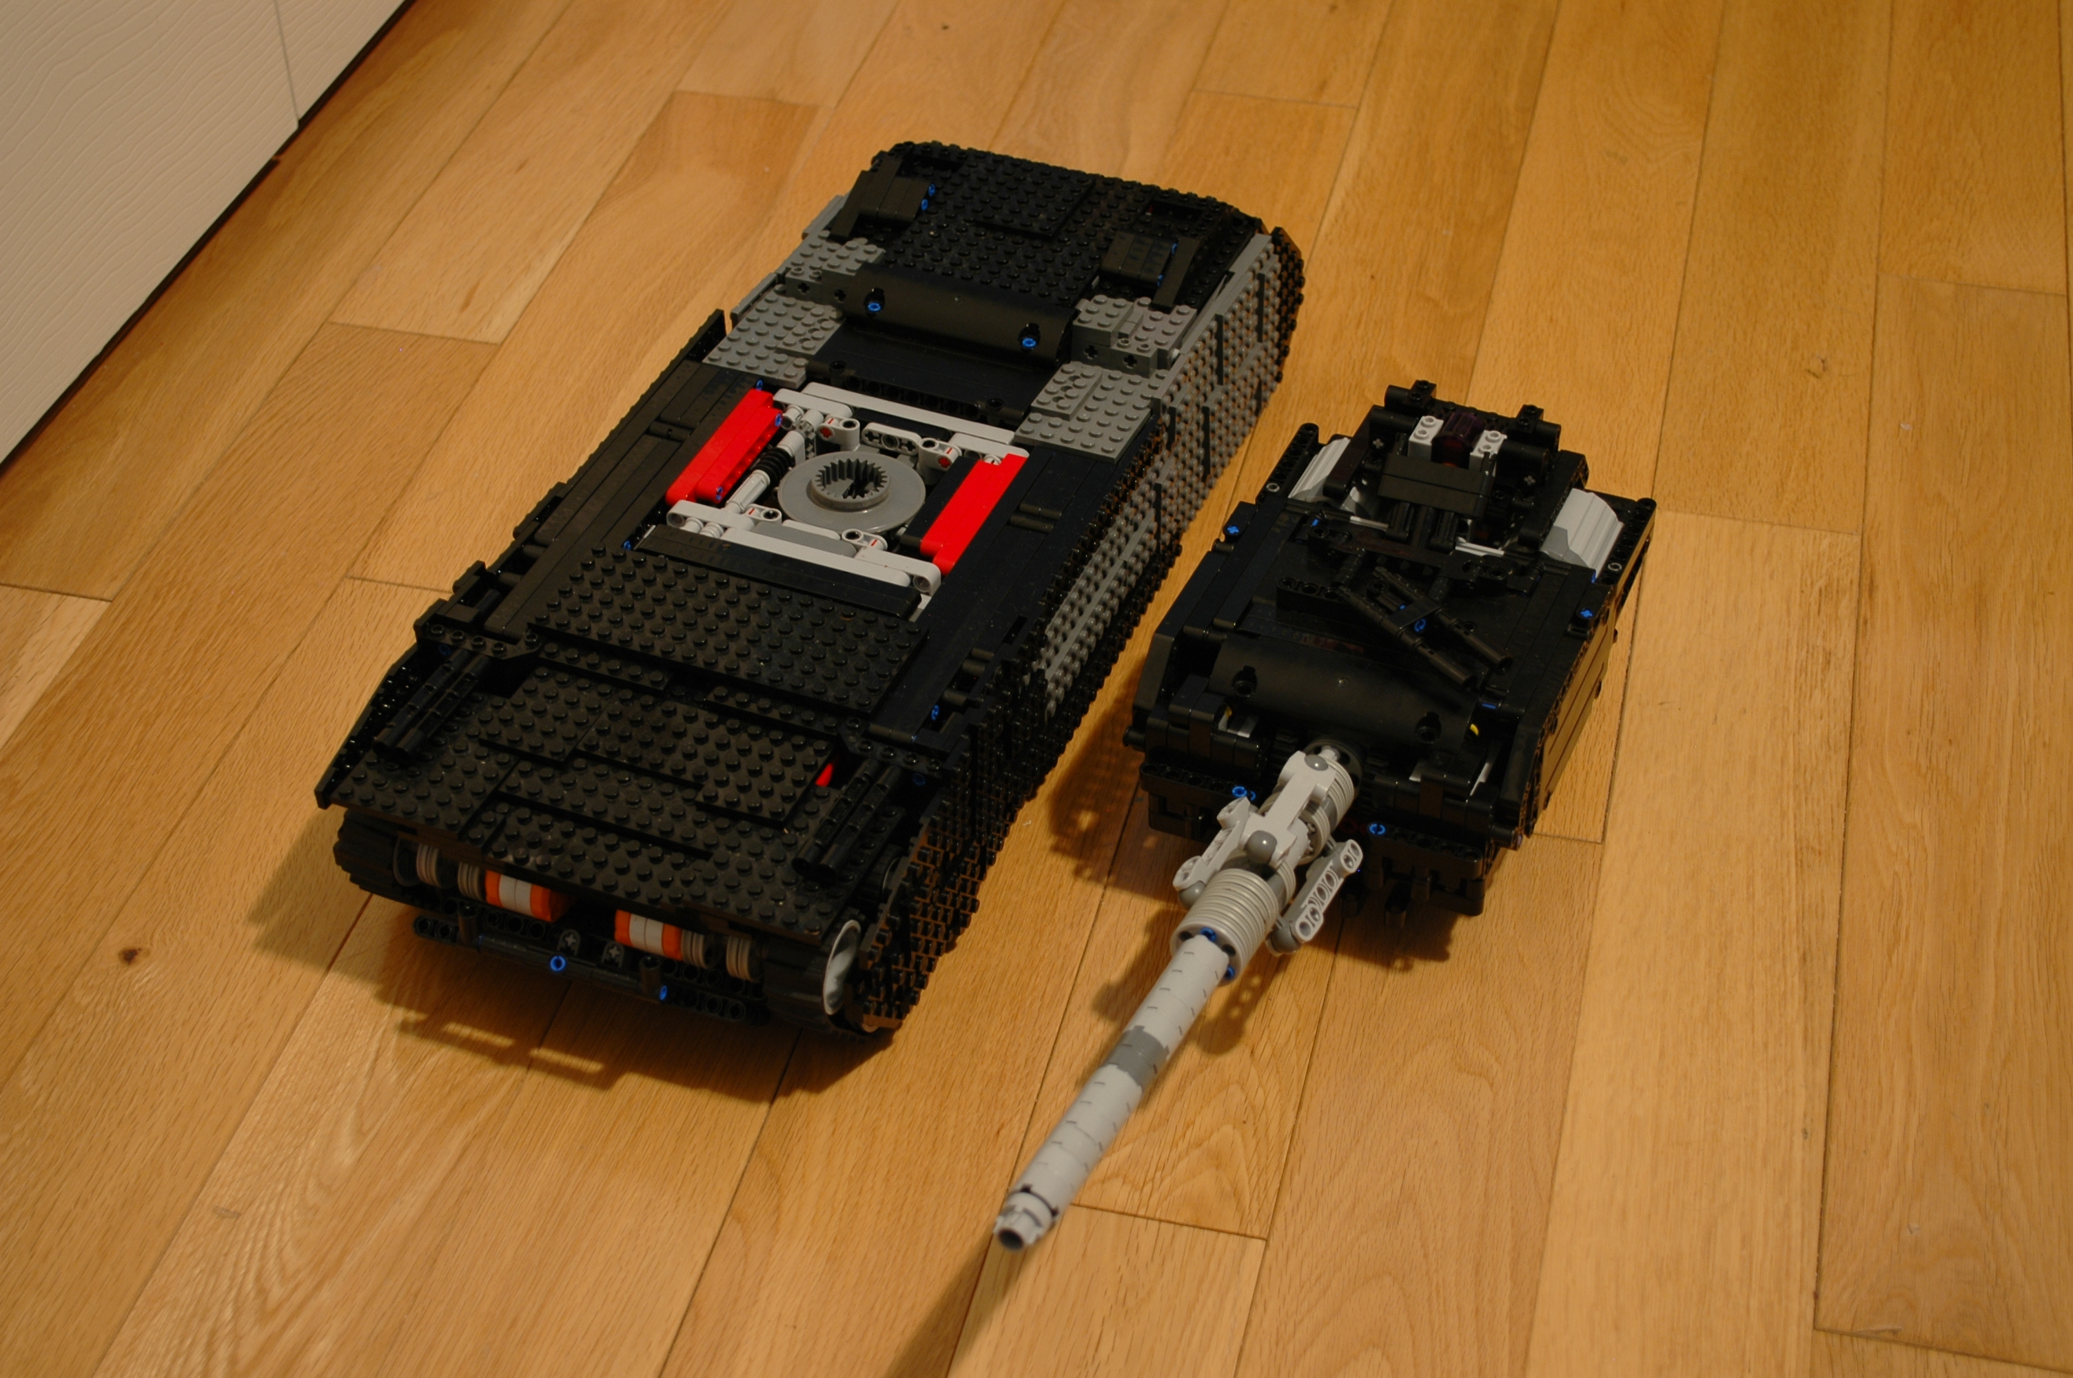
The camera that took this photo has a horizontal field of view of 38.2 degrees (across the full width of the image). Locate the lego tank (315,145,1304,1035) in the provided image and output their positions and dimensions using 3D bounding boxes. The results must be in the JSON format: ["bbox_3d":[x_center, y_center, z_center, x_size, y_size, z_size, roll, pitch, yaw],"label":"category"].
[{"bbox_3d":[-0.060,-0.061,1.111,0.190,0.100,0.452,14,43,17],"label":"lego tank"}]

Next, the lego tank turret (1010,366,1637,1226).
[{"bbox_3d":[0.081,0.050,0.969,0.136,0.108,0.447,14,43,17],"label":"lego tank turret"}]

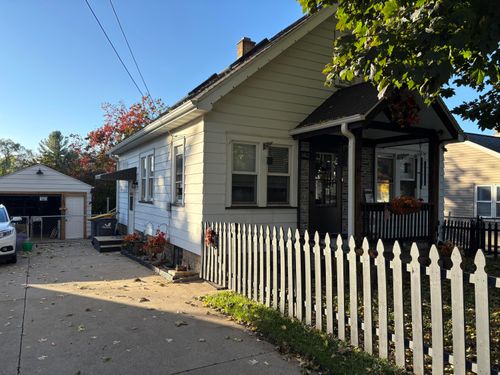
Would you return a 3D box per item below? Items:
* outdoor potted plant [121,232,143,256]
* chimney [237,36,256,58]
[{"bbox_3d":[-3.741,1.766,11.909,0.560,0.650,0.560,1,-1,-29],"label":"outdoor potted plant"},{"bbox_3d":[-0.113,-5.078,14.015,0.520,0.780,0.500,1,-1,-29],"label":"chimney"}]

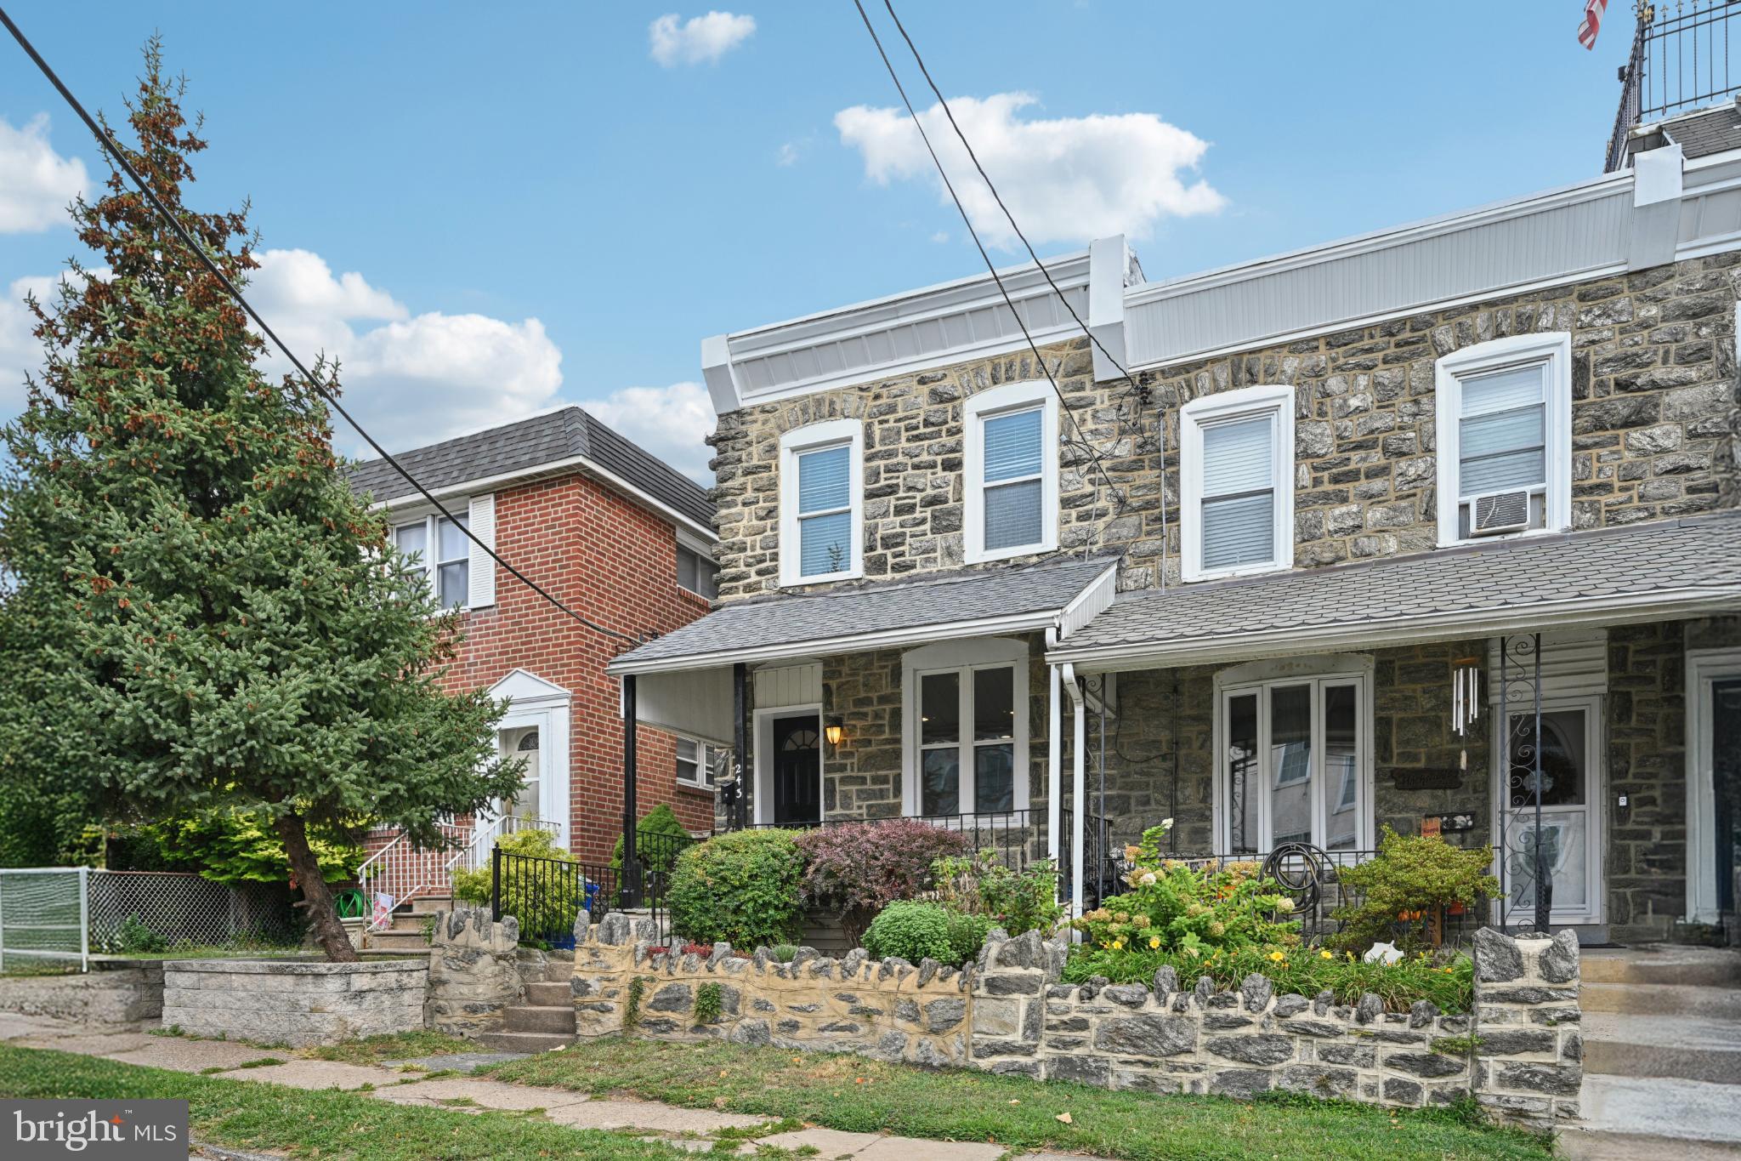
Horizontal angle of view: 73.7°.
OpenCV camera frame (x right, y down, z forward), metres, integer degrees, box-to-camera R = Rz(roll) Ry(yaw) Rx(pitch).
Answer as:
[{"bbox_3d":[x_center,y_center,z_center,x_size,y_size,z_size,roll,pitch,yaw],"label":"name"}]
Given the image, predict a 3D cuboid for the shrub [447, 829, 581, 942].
[{"bbox_3d":[-3.407,2.967,11.200,1.200,1.120,1.050,-2,-6,25],"label":"shrub"}]

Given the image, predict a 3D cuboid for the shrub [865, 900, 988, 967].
[{"bbox_3d":[0.387,2.453,8.050,0.880,0.520,0.750,-2,-6,25],"label":"shrub"}]

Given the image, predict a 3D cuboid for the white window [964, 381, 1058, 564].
[{"bbox_3d":[1.542,-1.170,12.754,1.086,1.872,0.150,-4,-2,25],"label":"white window"}]

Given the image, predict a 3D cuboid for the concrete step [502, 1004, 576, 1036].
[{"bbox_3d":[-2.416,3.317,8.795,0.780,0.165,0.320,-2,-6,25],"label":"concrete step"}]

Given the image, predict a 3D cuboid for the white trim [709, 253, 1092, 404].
[{"bbox_3d":[0.276,-2.762,13.150,4.594,0.870,0.400,-8,-3,25],"label":"white trim"}]

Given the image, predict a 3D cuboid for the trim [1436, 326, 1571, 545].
[{"bbox_3d":[5.843,-1.272,10.734,1.107,1.839,0.150,-4,-2,25],"label":"trim"}]

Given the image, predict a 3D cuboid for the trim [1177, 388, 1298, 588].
[{"bbox_3d":[3.704,-0.958,11.739,1.099,1.883,0.150,-4,-2,25],"label":"trim"}]

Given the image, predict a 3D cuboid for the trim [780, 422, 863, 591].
[{"bbox_3d":[-0.585,-0.881,13.753,1.117,1.873,0.150,-4,-2,25],"label":"trim"}]

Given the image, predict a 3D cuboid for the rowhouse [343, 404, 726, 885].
[{"bbox_3d":[-4.648,1.996,17.875,6.400,6.400,7.200,-5,-11,25],"label":"rowhouse"}]

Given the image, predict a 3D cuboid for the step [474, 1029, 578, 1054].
[{"bbox_3d":[-2.413,3.400,8.545,0.900,0.160,0.320,-2,-6,25],"label":"step"}]

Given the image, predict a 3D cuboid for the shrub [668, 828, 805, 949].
[{"bbox_3d":[-1.097,2.539,9.500,1.080,1.020,0.950,-2,-6,25],"label":"shrub"}]

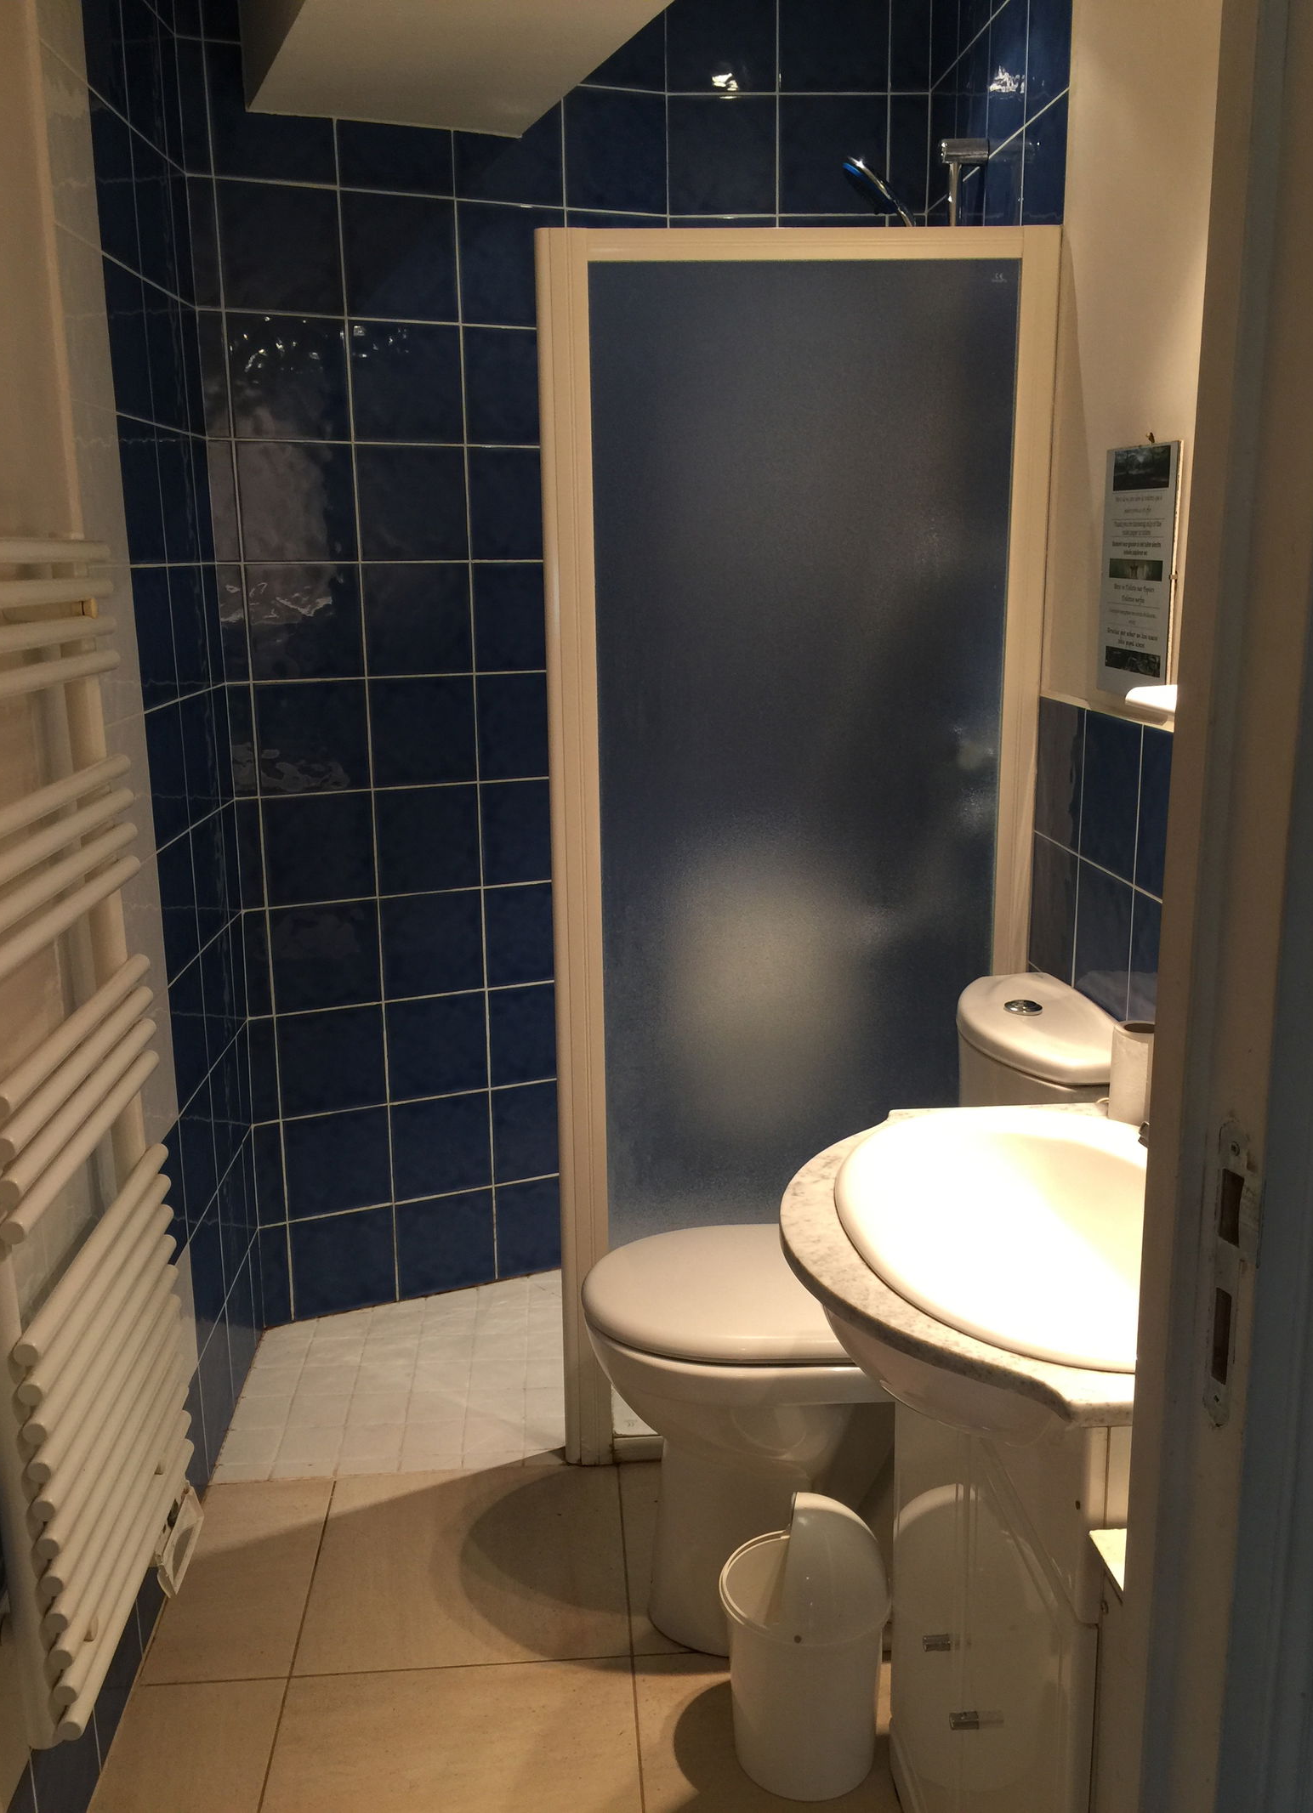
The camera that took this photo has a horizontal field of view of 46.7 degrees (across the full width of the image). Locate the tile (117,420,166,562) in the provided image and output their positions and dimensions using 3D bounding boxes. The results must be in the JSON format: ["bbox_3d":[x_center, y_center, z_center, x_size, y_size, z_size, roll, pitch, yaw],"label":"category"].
[{"bbox_3d":[-0.731,-0.586,2.154,0.010,0.198,0.197,-1,13,-3],"label":"tile"}]

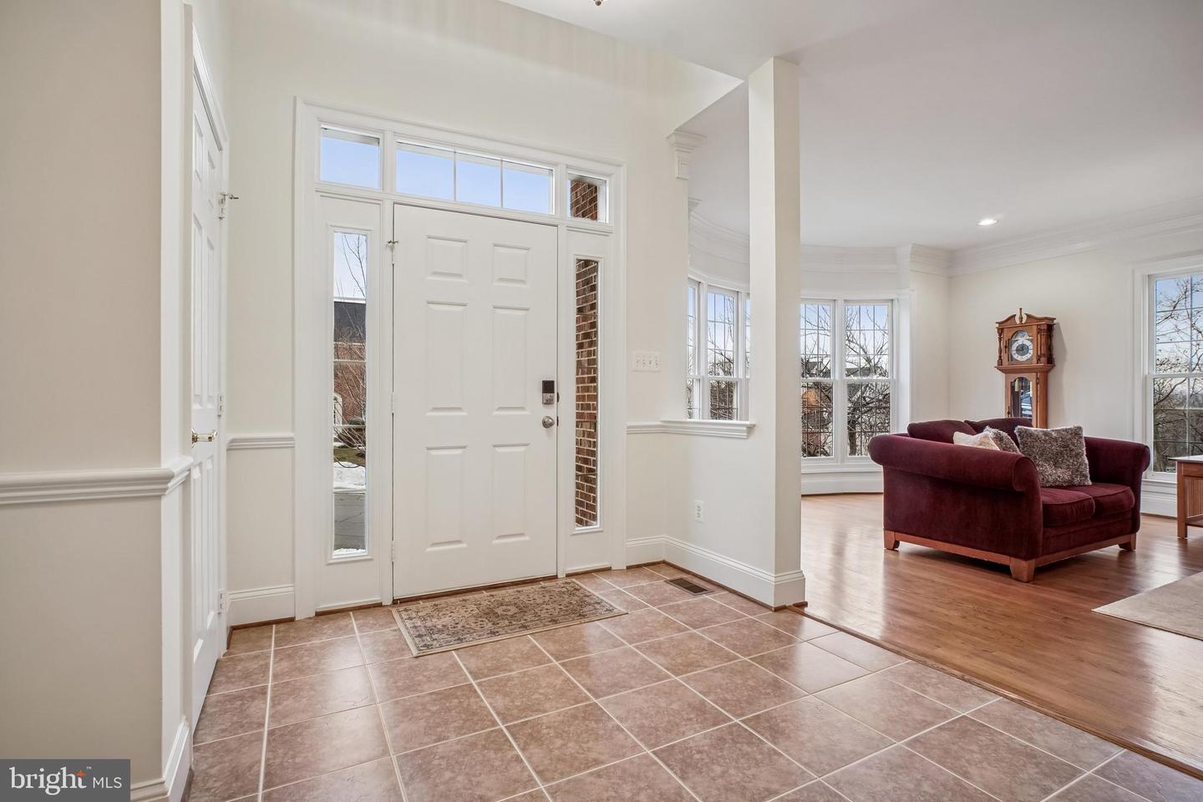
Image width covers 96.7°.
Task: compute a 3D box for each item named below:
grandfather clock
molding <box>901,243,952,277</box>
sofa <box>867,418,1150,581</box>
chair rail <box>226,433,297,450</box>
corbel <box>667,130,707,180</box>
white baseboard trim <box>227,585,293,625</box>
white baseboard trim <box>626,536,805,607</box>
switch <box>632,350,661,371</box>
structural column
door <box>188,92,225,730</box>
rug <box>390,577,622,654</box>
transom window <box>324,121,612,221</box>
[{"bbox_3d":[4.375,0.045,5.535,0.270,1.950,0.460,0,0,-28],"label":"grandfather clock"},{"bbox_3d":[3.651,-1.589,6.028,0.740,0.260,0.130,0,0,-26],"label":"molding"},{"bbox_3d":[2.833,0.591,3.741,1.730,0.880,0.910,0,0,-28],"label":"sofa"},{"bbox_3d":[-1.614,0.191,2.542,0.290,0.070,0.035,0,0,-25],"label":"chair rail"},{"bbox_3d":[0.542,-1.587,3.503,0.240,0.240,0.140,0,0,-25],"label":"corbel"},{"bbox_3d":[-1.619,0.976,2.549,0.270,0.165,0.025,0,0,-25],"label":"white baseboard trim"},{"bbox_3d":[0.606,0.964,3.051,0.560,0.160,0.950,0,0,-27],"label":"white baseboard trim"},{"bbox_3d":[0.293,-0.255,3.436,0.205,0.120,0.012,0,0,-25],"label":"switch"},{"bbox_3d":[0.893,-0.328,2.760,0.190,2.740,0.190,0,0,-27],"label":"structural column"},{"bbox_3d":[-1.405,0.031,1.880,0.040,2.030,0.660,0,0,-29],"label":"door"},{"bbox_3d":[-0.462,1.045,2.670,0.995,0.012,0.585,0,0,-28],"label":"rug"},{"bbox_3d":[-0.687,-1.244,3.003,1.610,0.300,0.090,0,0,-25],"label":"transom window"}]

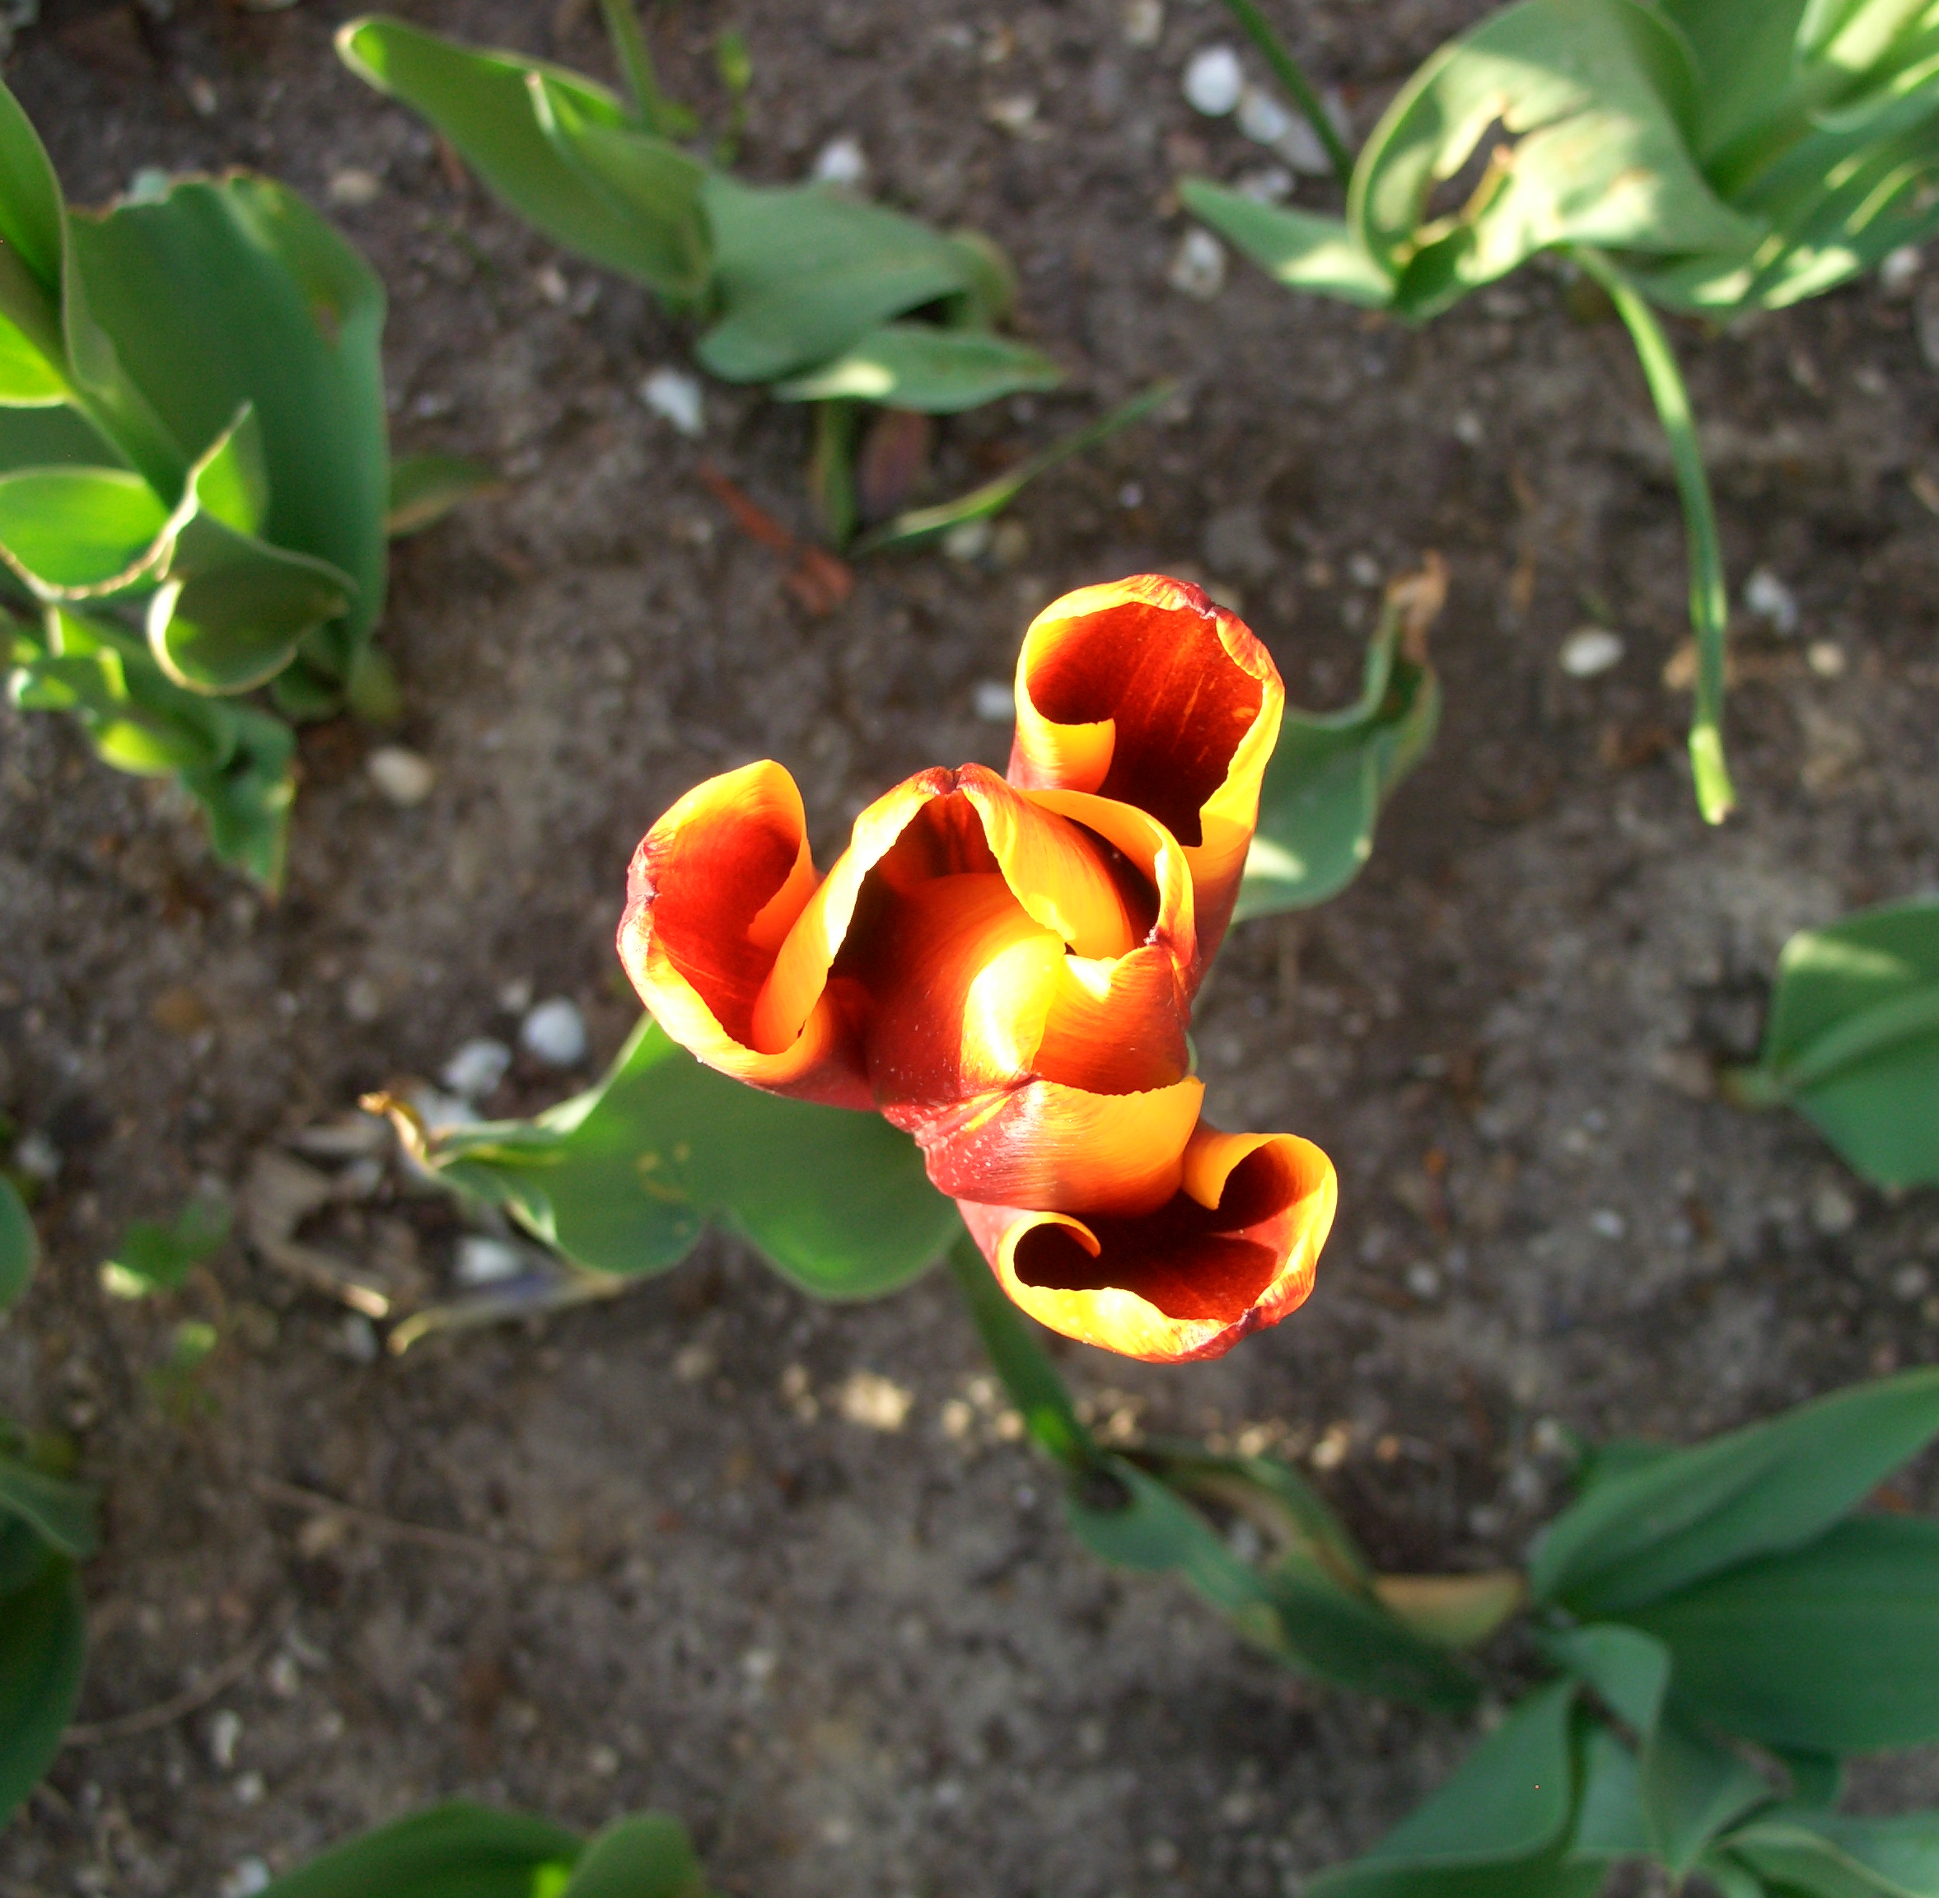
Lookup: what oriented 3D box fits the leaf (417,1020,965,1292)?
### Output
[{"bbox_3d":[-0.055,0.041,0.500,0.120,0.045,0.062,-5,75,8],"label":"leaf"}]

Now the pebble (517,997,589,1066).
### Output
[{"bbox_3d":[-0.121,0.024,0.701,0.018,0.012,0.020,-17,81,-3],"label":"pebble"}]

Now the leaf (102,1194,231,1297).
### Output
[{"bbox_3d":[-0.216,0.080,0.647,0.035,0.016,0.024,-33,77,-6],"label":"leaf"}]

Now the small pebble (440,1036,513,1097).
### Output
[{"bbox_3d":[-0.143,0.034,0.699,0.021,0.011,0.015,-32,82,-6],"label":"small pebble"}]

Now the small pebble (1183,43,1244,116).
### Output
[{"bbox_3d":[0.076,-0.272,0.755,0.019,0.012,0.021,-9,80,-2],"label":"small pebble"}]

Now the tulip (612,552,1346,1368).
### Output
[{"bbox_3d":[0.000,0.004,0.335,0.092,0.065,0.095,0,74,-2],"label":"tulip"}]

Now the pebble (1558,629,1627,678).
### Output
[{"bbox_3d":[0.176,-0.083,0.681,0.018,0.009,0.013,-6,76,1],"label":"pebble"}]

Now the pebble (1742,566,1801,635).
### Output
[{"bbox_3d":[0.242,-0.105,0.728,0.012,0.010,0.021,-41,83,-7],"label":"pebble"}]

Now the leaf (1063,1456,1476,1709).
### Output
[{"bbox_3d":[0.075,0.159,0.607,0.112,0.038,0.040,27,78,9],"label":"leaf"}]

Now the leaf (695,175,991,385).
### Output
[{"bbox_3d":[-0.035,-0.181,0.651,0.072,0.035,0.052,-12,76,-1],"label":"leaf"}]

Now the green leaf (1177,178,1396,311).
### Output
[{"bbox_3d":[0.096,-0.208,0.714,0.070,0.028,0.027,27,81,4],"label":"green leaf"}]

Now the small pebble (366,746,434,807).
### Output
[{"bbox_3d":[-0.162,-0.049,0.686,0.018,0.010,0.015,18,77,7],"label":"small pebble"}]

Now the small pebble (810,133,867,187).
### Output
[{"bbox_3d":[-0.041,-0.245,0.750,0.015,0.010,0.017,-6,80,-2],"label":"small pebble"}]

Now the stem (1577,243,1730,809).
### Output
[{"bbox_3d":[0.182,-0.111,0.640,0.022,0.020,0.162,-9,76,-2],"label":"stem"}]

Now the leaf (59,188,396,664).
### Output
[{"bbox_3d":[-0.186,-0.130,0.605,0.070,0.160,0.038,4,62,-7],"label":"leaf"}]

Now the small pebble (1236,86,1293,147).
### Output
[{"bbox_3d":[0.092,-0.260,0.754,0.016,0.011,0.019,-22,81,-4],"label":"small pebble"}]

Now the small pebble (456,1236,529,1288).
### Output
[{"bbox_3d":[-0.137,0.089,0.690,0.020,0.011,0.014,3,80,0],"label":"small pebble"}]

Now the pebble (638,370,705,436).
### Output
[{"bbox_3d":[-0.088,-0.161,0.712,0.021,0.010,0.013,43,81,12],"label":"pebble"}]

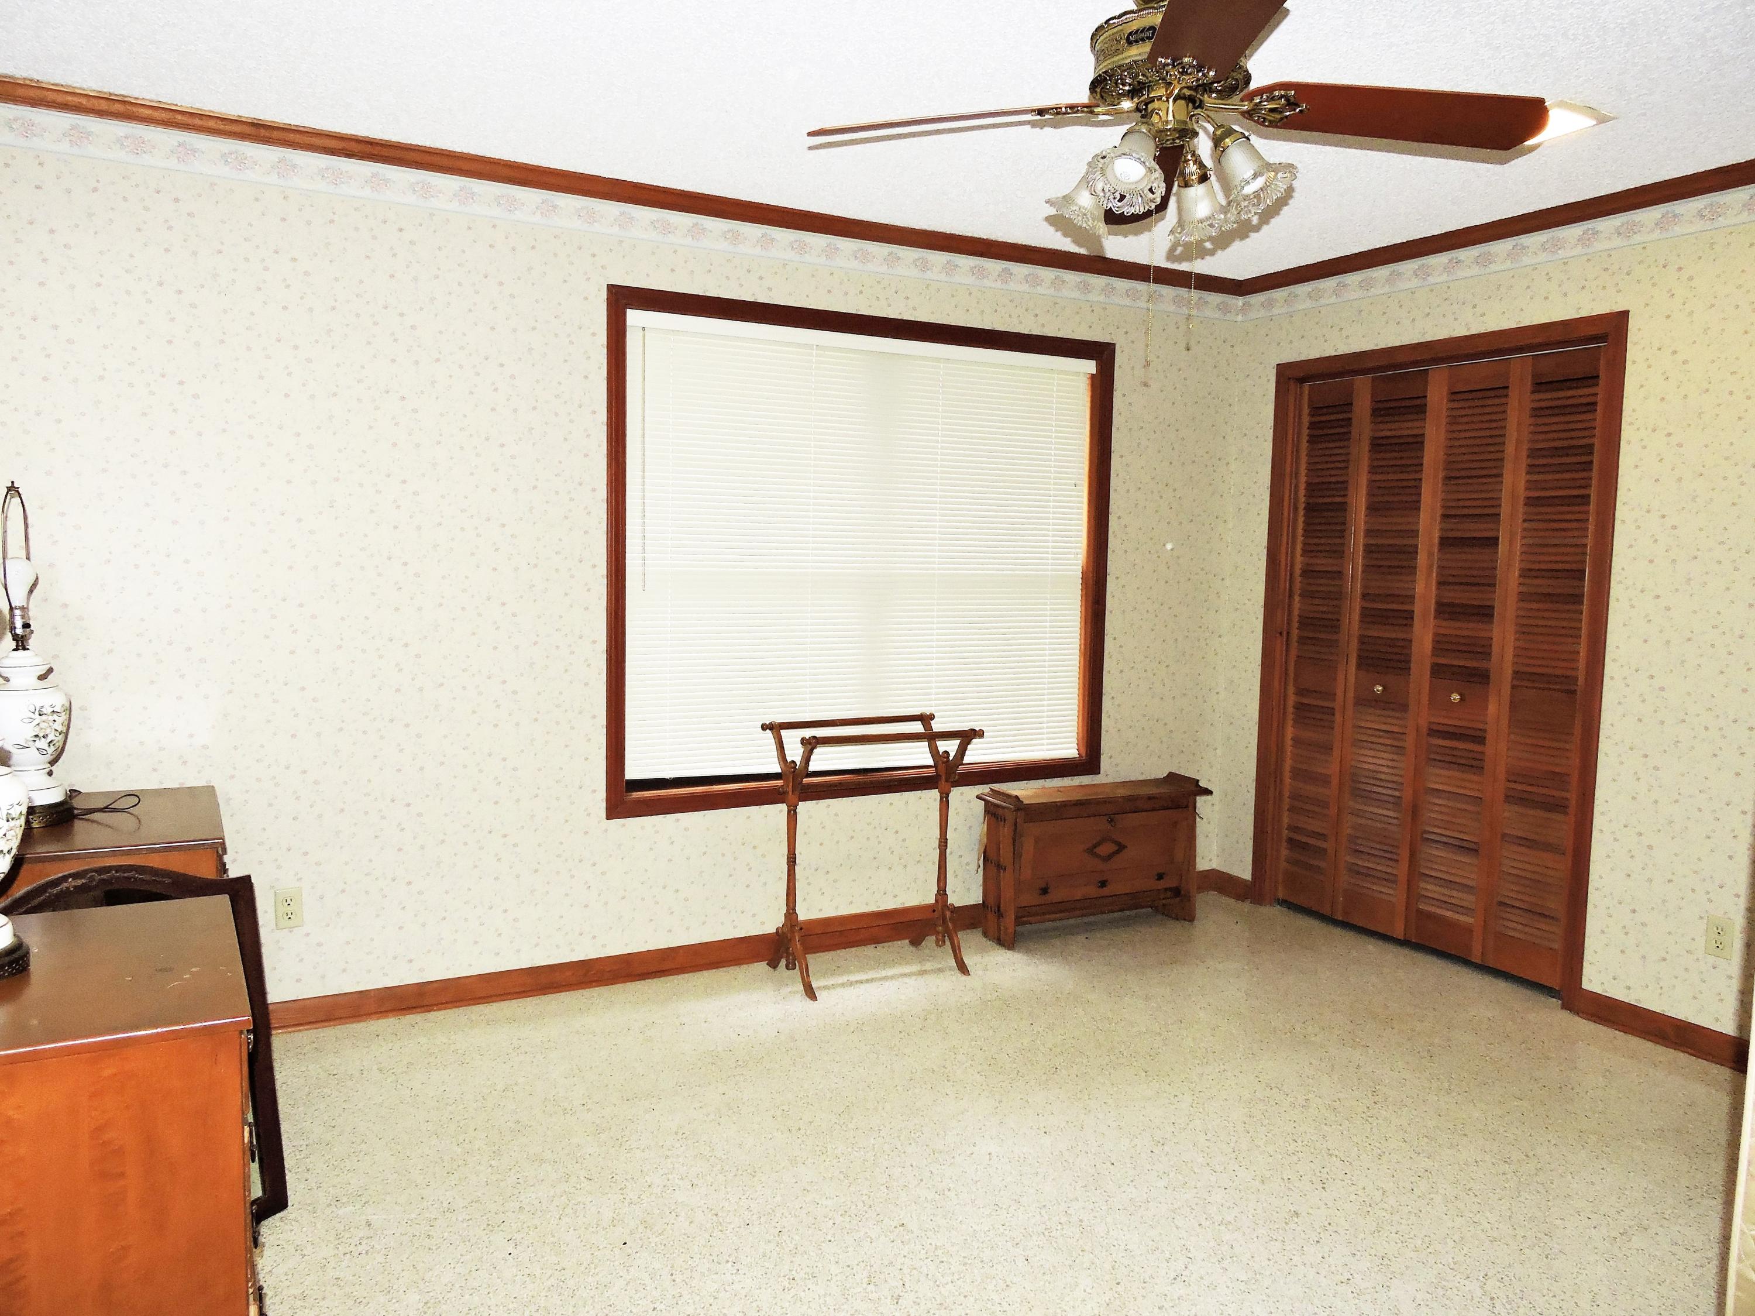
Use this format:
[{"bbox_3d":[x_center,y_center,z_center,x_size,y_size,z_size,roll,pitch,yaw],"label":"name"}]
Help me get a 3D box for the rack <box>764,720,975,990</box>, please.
[{"bbox_3d":[-0.021,0.619,3.948,0.650,0.816,0.355,-2,6,-27],"label":"rack"}]

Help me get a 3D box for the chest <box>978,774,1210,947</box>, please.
[{"bbox_3d":[0.788,0.731,4.455,0.870,0.528,0.250,-2,6,-26],"label":"chest"}]

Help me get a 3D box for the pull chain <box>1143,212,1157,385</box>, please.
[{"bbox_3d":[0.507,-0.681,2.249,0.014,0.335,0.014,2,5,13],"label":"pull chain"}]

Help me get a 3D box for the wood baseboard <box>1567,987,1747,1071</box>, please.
[{"bbox_3d":[2.264,1.066,3.500,0.024,0.089,0.468,-2,6,-27],"label":"wood baseboard"}]

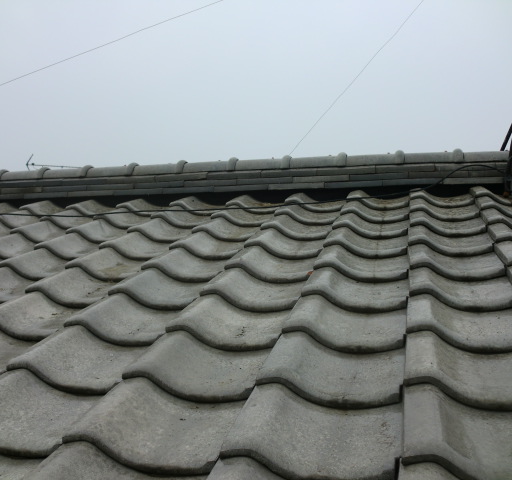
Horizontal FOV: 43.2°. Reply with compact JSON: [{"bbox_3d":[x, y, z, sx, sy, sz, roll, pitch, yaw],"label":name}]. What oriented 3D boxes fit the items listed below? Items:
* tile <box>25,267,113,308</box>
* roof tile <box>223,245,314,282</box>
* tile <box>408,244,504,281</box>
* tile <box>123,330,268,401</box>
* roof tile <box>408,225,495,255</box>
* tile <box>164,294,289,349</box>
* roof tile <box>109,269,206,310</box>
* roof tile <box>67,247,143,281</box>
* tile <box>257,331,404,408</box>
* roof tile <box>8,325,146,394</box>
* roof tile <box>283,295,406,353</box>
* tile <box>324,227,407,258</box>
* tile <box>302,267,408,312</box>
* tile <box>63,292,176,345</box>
[{"bbox_3d":[-0.475,0.128,1.924,0.285,0.060,0.285,-1,11,14],"label":"tile"},{"bbox_3d":[0.081,0.069,2.017,0.285,0.060,0.285,-1,11,14],"label":"roof tile"},{"bbox_3d":[0.599,0.064,1.898,0.285,0.063,0.280,-1,11,14],"label":"tile"},{"bbox_3d":[-0.086,0.253,1.367,0.285,0.063,0.280,-1,11,14],"label":"tile"},{"bbox_3d":[0.648,-0.001,2.110,0.285,0.060,0.285,-1,11,14],"label":"roof tile"},{"bbox_3d":[-0.031,0.190,1.573,0.285,0.060,0.285,-1,11,14],"label":"tile"},{"bbox_3d":[-0.230,0.132,1.873,0.285,0.063,0.280,-1,11,14],"label":"roof tile"},{"bbox_3d":[-0.428,0.071,2.146,0.285,0.060,0.285,-1,11,14],"label":"roof tile"},{"bbox_3d":[0.174,0.250,1.301,0.285,0.063,0.280,-1,11,14],"label":"tile"},{"bbox_3d":[-0.339,0.252,1.432,0.285,0.063,0.280,-1,11,14],"label":"roof tile"},{"bbox_3d":[0.230,0.187,1.522,0.285,0.063,0.280,-1,11,14],"label":"roof tile"},{"bbox_3d":[0.394,0.006,2.183,0.285,0.063,0.280,-1,11,14],"label":"tile"},{"bbox_3d":[0.287,0.126,1.742,0.285,0.063,0.280,-1,11,14],"label":"tile"},{"bbox_3d":[-0.281,0.187,1.638,0.285,0.060,0.285,-1,11,14],"label":"tile"}]

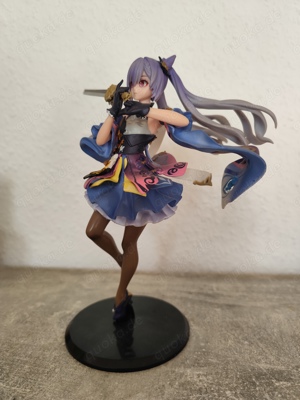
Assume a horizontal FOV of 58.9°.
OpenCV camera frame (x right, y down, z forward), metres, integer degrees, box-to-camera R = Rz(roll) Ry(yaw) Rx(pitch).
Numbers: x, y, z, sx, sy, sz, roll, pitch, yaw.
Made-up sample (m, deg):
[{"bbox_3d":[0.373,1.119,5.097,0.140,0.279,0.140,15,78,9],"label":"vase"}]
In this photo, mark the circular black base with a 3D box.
[{"bbox_3d":[-0.020,0.115,0.245,0.111,0.006,0.111,0,6,0],"label":"circular black base"}]

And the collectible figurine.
[{"bbox_3d":[0.011,-0.006,0.244,0.175,0.234,0.117,4,7,33],"label":"collectible figurine"}]

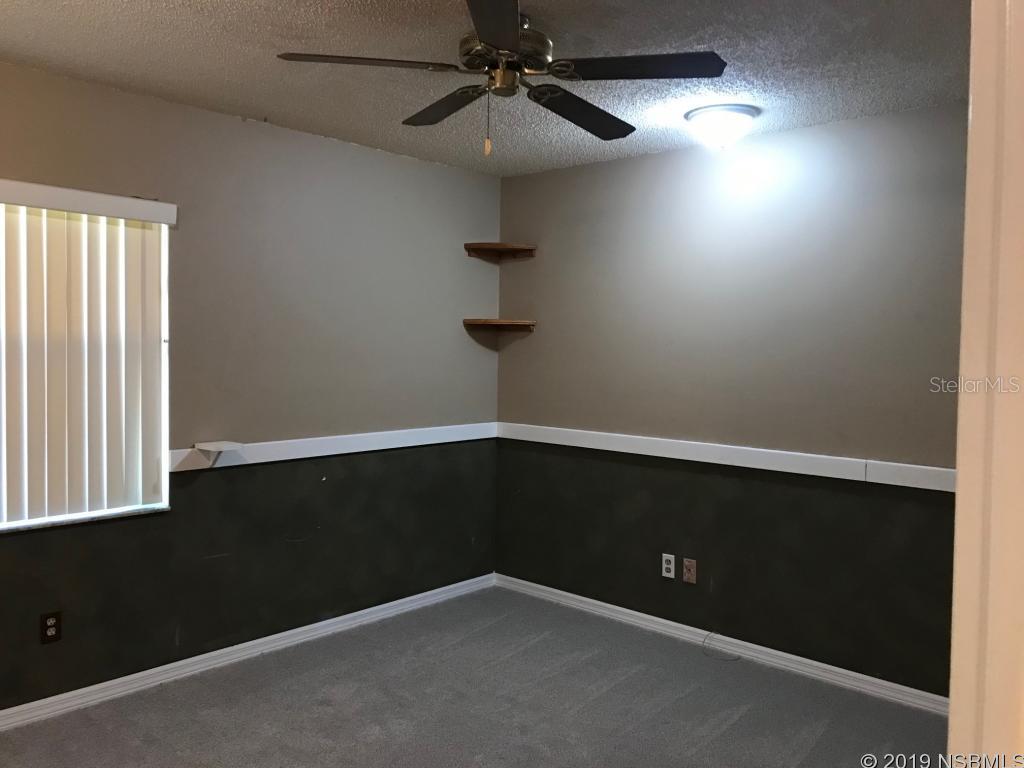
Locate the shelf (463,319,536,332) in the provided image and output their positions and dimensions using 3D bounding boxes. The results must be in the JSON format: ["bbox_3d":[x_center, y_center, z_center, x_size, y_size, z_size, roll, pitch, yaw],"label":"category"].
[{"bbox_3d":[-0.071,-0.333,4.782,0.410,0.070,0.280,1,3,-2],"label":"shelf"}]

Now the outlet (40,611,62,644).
[{"bbox_3d":[-1.763,0.934,3.170,0.010,0.114,0.072,3,4,43],"label":"outlet"}]

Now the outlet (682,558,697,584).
[{"bbox_3d":[0.873,0.923,4.080,0.072,0.115,0.010,3,4,43],"label":"outlet"}]

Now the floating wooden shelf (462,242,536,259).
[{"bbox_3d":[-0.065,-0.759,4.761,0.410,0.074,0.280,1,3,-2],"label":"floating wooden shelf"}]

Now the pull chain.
[{"bbox_3d":[-0.076,-0.789,2.510,0.020,0.195,0.020,1,3,0],"label":"pull chain"}]

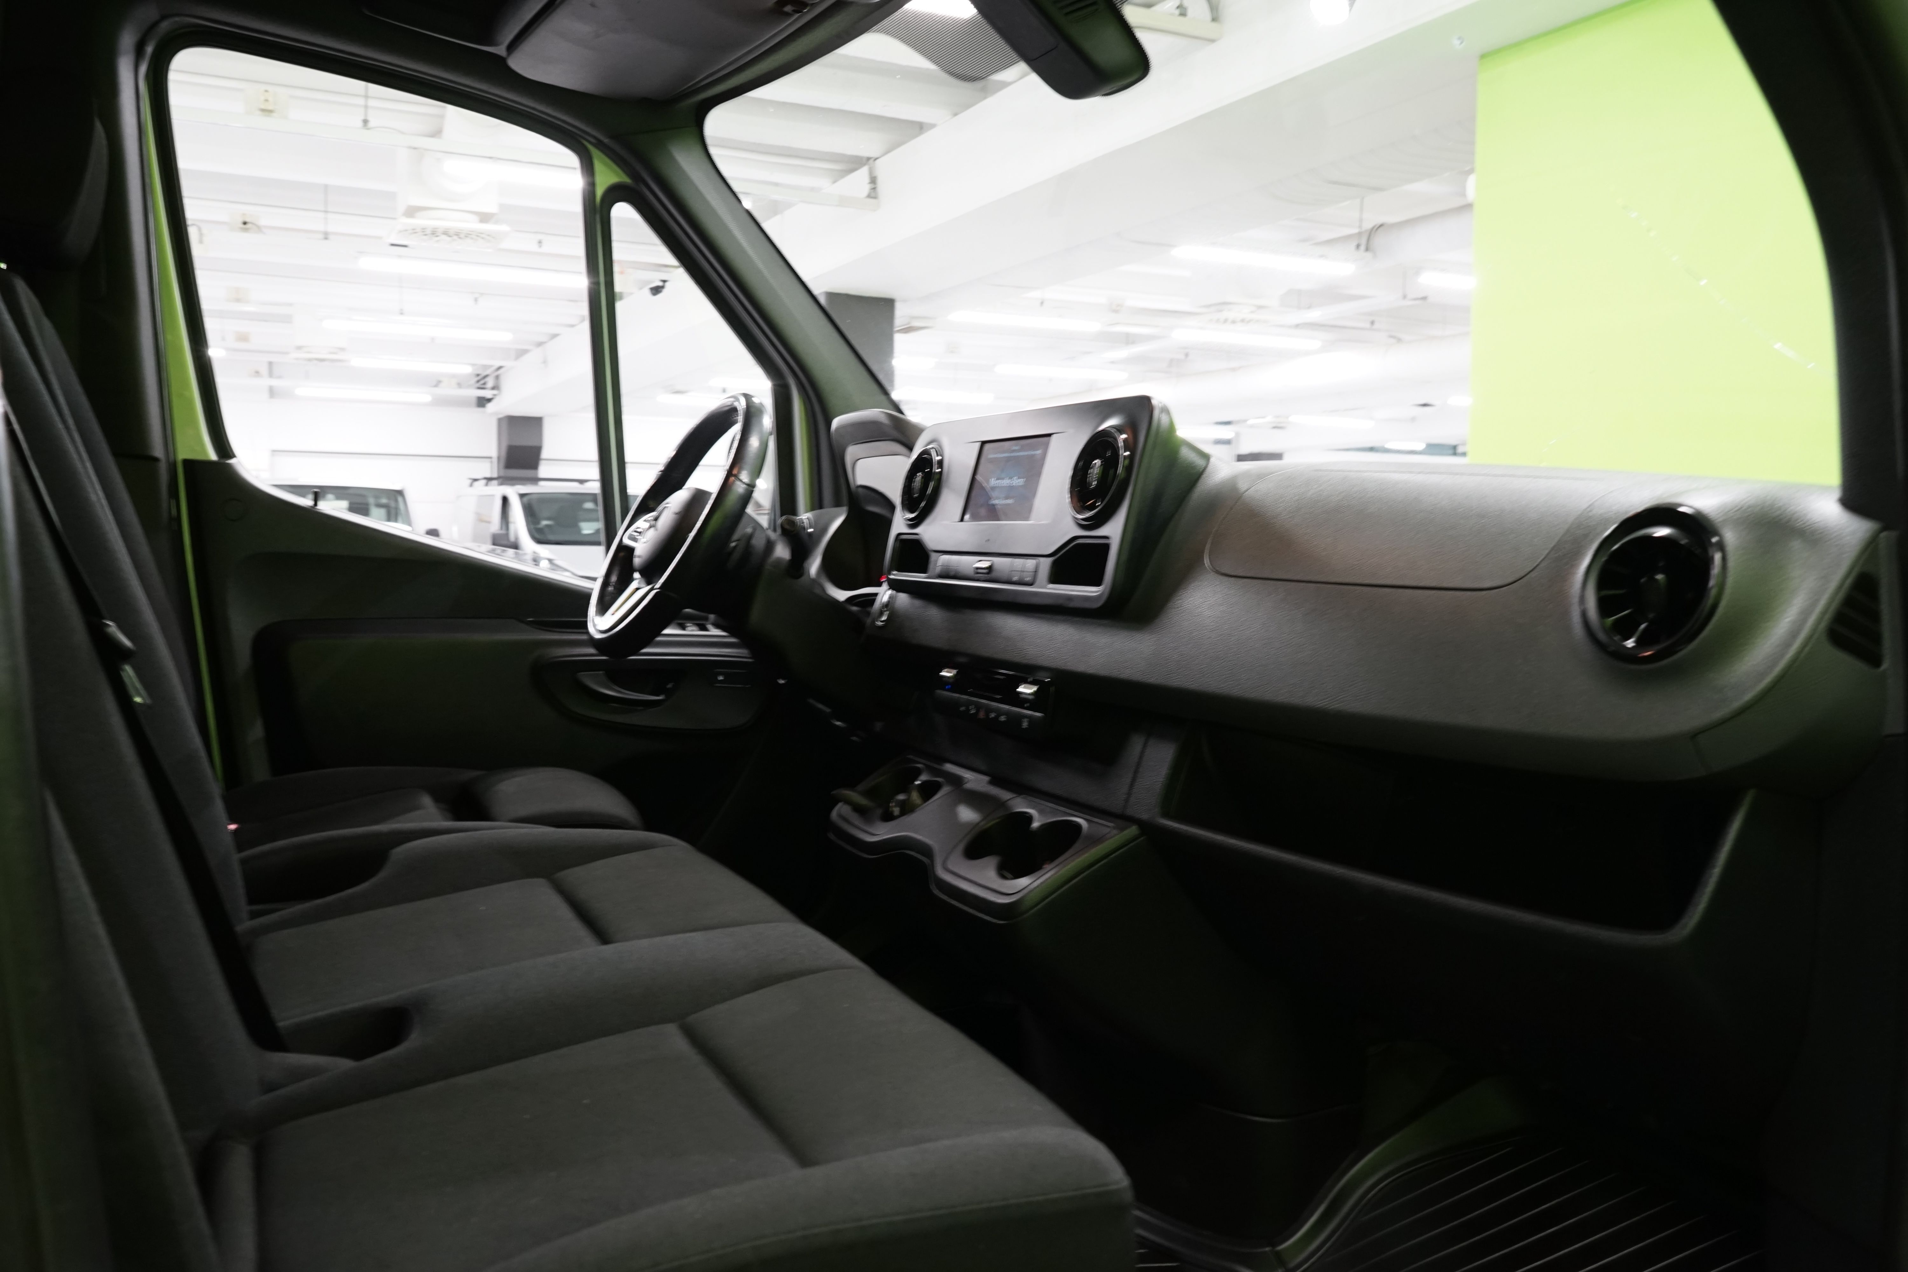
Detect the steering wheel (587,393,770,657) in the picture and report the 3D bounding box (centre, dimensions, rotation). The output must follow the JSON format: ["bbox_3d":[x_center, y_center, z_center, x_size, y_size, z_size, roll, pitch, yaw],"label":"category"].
[{"bbox_3d":[-0.348,-0.138,1.936,0.090,0.385,0.385,32,-11,-25],"label":"steering wheel"}]

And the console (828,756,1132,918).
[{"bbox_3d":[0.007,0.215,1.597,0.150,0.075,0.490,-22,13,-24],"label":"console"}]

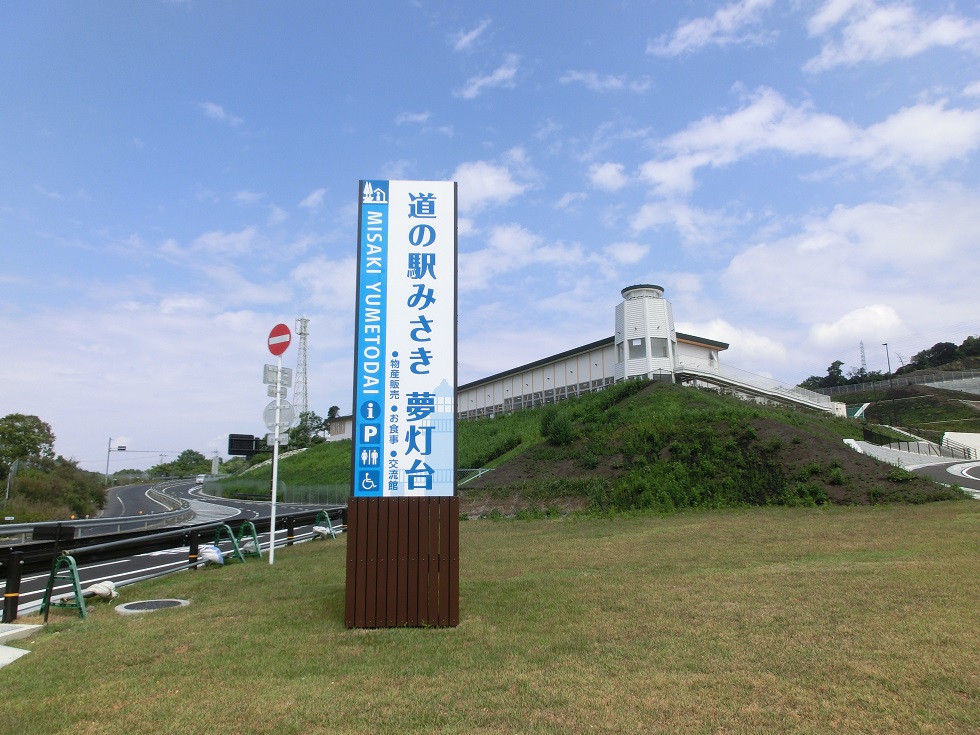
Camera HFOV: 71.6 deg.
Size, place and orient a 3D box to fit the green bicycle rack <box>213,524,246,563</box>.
[{"bbox_3d":[-4.718,3.186,12.300,0.510,0.660,0.080,-6,-9,2],"label":"green bicycle rack"}]

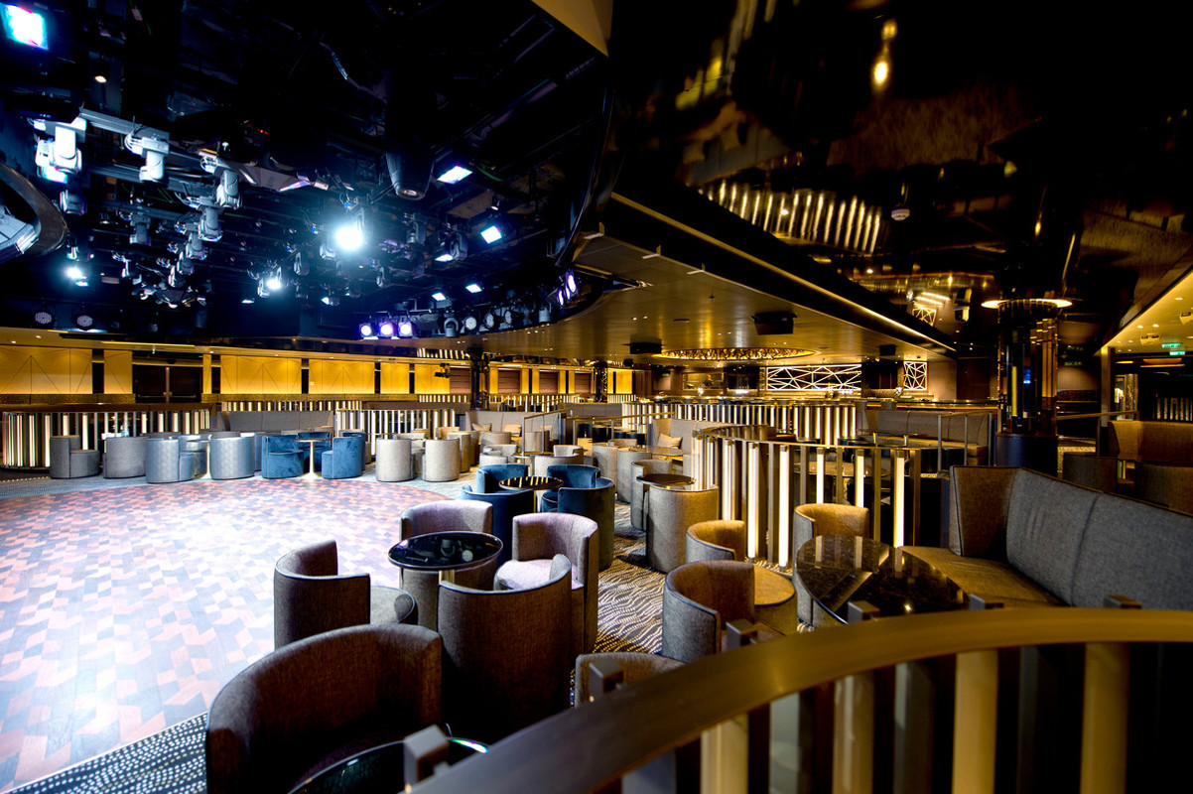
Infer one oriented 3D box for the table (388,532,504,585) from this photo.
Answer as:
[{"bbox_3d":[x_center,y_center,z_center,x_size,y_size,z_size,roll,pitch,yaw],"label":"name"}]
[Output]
[{"bbox_3d":[-0.902,1.247,2.803,0.656,0.668,0.656,1,1,0],"label":"table"}]

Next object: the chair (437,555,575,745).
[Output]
[{"bbox_3d":[-0.474,1.227,2.385,0.661,0.729,0.661,0,1,-38],"label":"chair"}]

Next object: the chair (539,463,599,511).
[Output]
[{"bbox_3d":[-0.286,1.188,5.228,0.661,0.729,0.661,1,1,25],"label":"chair"}]

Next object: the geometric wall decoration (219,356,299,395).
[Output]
[{"bbox_3d":[-11.830,-0.760,16.460,0.060,1.300,2.350,1,1,42],"label":"geometric wall decoration"}]

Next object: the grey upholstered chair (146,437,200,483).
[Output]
[{"bbox_3d":[-7.328,1.066,7.980,0.630,0.700,0.640,1,1,40],"label":"grey upholstered chair"}]

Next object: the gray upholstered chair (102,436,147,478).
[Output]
[{"bbox_3d":[-8.360,1.054,8.310,0.640,0.700,0.630,1,1,20],"label":"gray upholstered chair"}]

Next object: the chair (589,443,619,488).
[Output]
[{"bbox_3d":[0.273,1.128,7.429,0.655,0.702,0.655,0,1,-12],"label":"chair"}]

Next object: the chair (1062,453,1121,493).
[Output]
[{"bbox_3d":[6.887,1.159,6.393,0.655,0.702,0.655,0,1,12],"label":"chair"}]

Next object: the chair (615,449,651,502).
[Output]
[{"bbox_3d":[0.613,1.132,6.740,0.640,0.700,0.630,-1,1,-43],"label":"chair"}]

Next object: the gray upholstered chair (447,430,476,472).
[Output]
[{"bbox_3d":[-2.817,1.108,9.143,0.661,0.729,0.661,1,1,42],"label":"gray upholstered chair"}]

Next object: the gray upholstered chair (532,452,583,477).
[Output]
[{"bbox_3d":[-0.551,1.133,6.360,0.630,0.700,0.640,-1,1,-43],"label":"gray upholstered chair"}]

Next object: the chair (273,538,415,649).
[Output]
[{"bbox_3d":[-1.275,1.179,2.409,0.655,0.702,0.655,0,1,-41],"label":"chair"}]

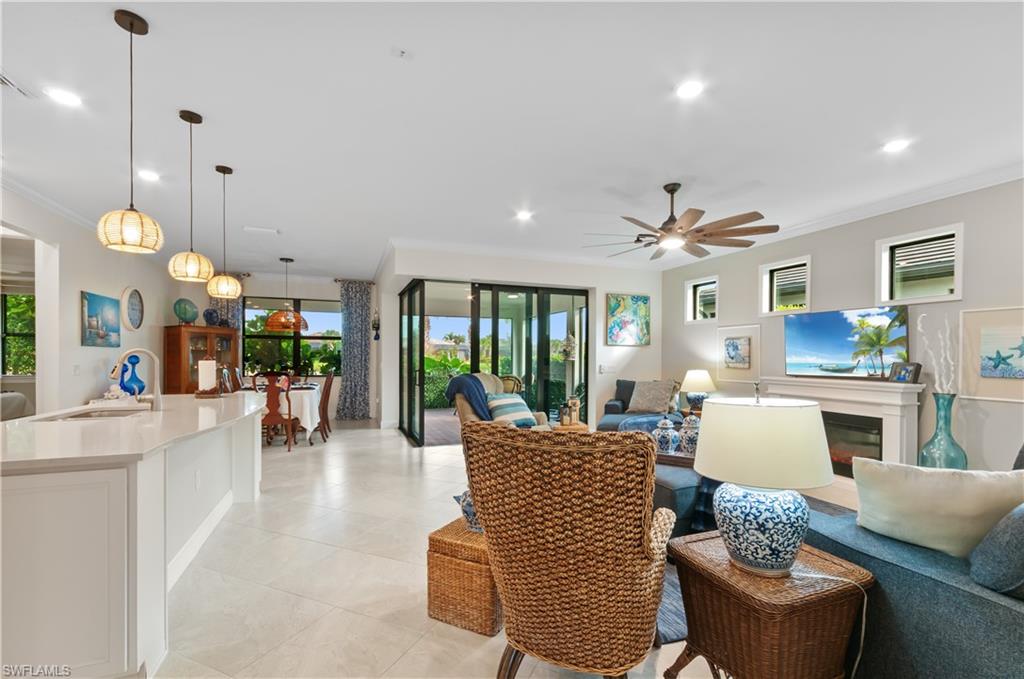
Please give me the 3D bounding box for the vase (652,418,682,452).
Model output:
[{"bbox_3d":[1.276,0.793,3.530,0.215,0.310,0.215,1,-2,-23],"label":"vase"}]

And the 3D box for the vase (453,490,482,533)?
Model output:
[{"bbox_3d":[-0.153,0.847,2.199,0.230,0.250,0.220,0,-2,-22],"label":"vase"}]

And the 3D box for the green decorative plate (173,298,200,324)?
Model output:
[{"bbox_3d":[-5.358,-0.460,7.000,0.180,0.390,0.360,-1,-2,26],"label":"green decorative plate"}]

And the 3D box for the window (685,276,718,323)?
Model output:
[{"bbox_3d":[2.925,-0.592,6.510,0.120,0.680,0.645,1,-2,-23],"label":"window"}]

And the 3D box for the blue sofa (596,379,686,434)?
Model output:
[{"bbox_3d":[1.856,1.100,5.941,1.080,0.900,1.500,0,-1,19],"label":"blue sofa"}]

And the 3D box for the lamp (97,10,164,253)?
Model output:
[{"bbox_3d":[-1.771,-0.953,1.980,0.240,1.070,0.240,1,-2,-23],"label":"lamp"}]

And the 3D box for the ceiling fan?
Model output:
[{"bbox_3d":[1.450,-1.115,3.860,1.670,0.580,1.670,1,-2,-23],"label":"ceiling fan"}]

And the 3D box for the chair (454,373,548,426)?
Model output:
[{"bbox_3d":[-0.100,0.920,4.660,0.860,1.080,0.820,-1,-2,31],"label":"chair"}]

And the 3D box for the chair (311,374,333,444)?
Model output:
[{"bbox_3d":[-3.028,1.025,6.471,0.560,1.030,0.520,1,-1,-21],"label":"chair"}]

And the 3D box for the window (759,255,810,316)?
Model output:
[{"bbox_3d":[3.414,-0.651,5.339,0.110,0.670,0.660,1,-2,-22],"label":"window"}]

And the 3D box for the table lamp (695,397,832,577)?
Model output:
[{"bbox_3d":[0.874,0.484,1.487,0.410,0.607,0.410,1,-2,-22],"label":"table lamp"}]

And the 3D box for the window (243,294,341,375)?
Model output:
[{"bbox_3d":[-4.236,-0.044,8.374,1.831,1.537,0.100,1,-1,-21],"label":"window"}]

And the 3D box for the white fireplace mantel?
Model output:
[{"bbox_3d":[3.468,0.957,4.609,0.360,1.008,1.432,1,-2,-22],"label":"white fireplace mantel"}]

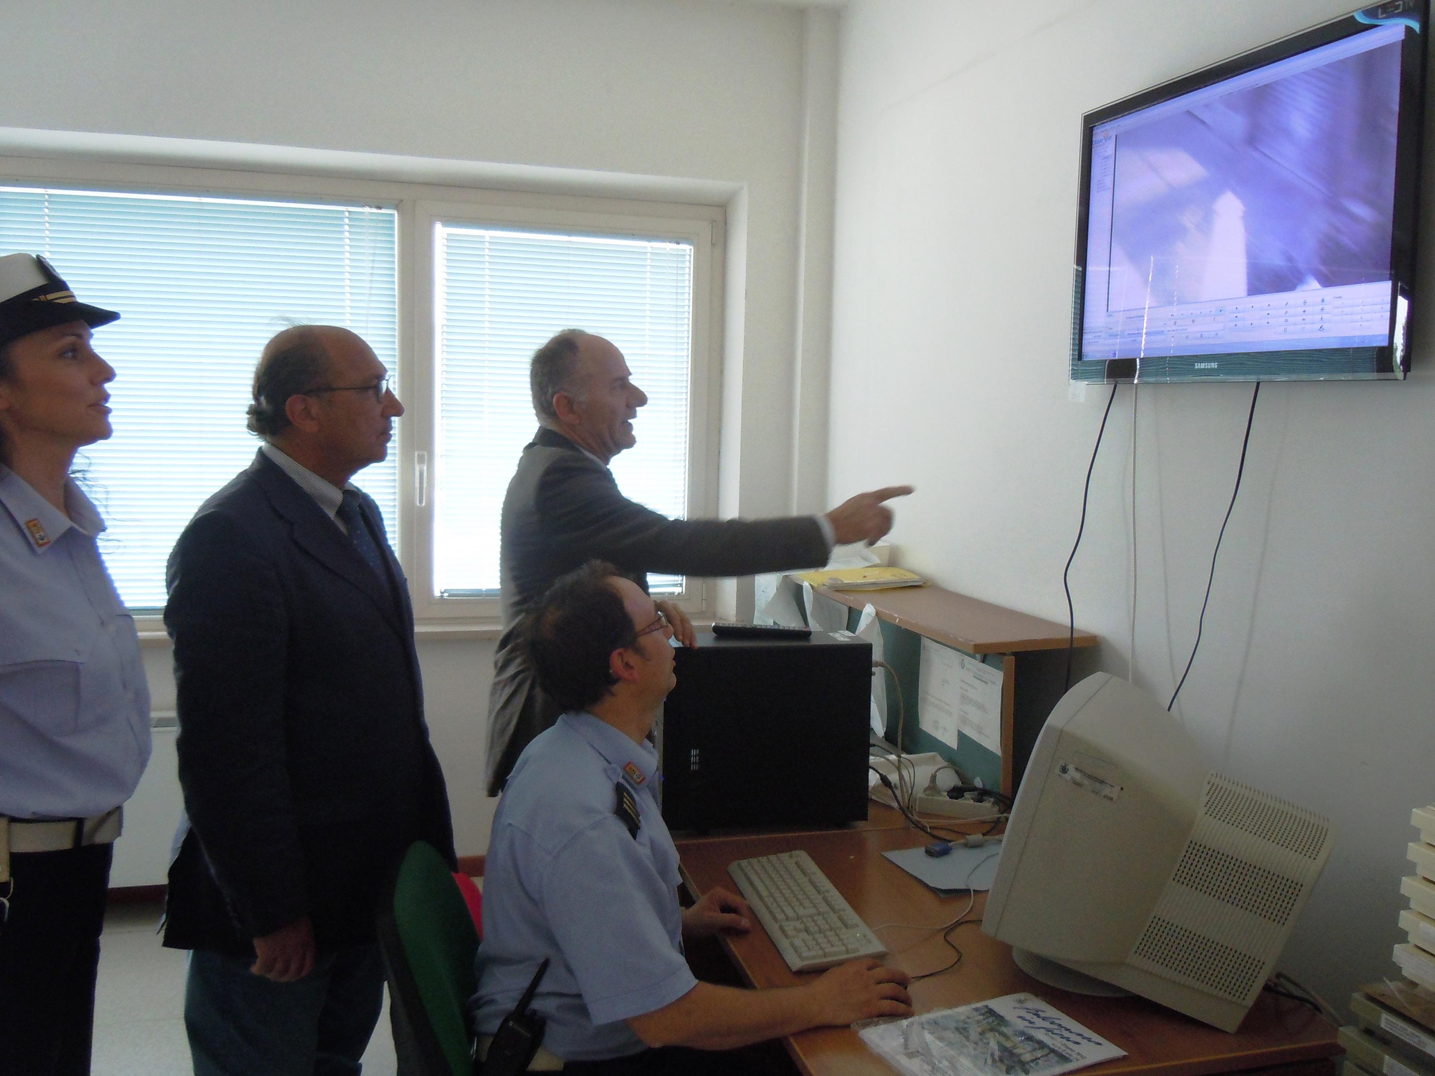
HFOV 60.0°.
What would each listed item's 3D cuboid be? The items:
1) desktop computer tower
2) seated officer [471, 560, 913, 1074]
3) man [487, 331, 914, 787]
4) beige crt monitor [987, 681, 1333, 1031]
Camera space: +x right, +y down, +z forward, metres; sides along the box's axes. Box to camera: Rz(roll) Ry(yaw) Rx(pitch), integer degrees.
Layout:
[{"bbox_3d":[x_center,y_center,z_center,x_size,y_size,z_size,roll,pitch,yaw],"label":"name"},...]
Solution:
[{"bbox_3d":[0.083,0.407,2.642,0.457,0.393,0.168,0,6,-14],"label":"desktop computer tower"},{"bbox_3d":[-0.083,0.718,2.002,0.680,1.370,0.540,0,6,-16],"label":"seated officer"},{"bbox_3d":[-0.078,0.461,2.574,0.780,1.760,0.600,0,6,-11],"label":"man"},{"bbox_3d":[0.703,0.513,2.001,0.410,0.415,0.390,19,13,23],"label":"beige crt monitor"}]

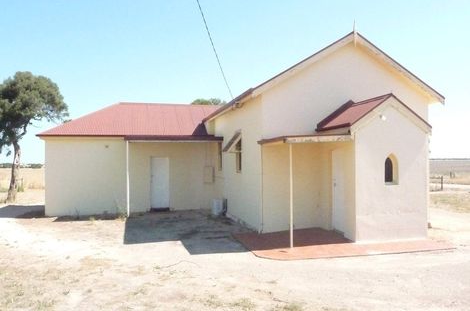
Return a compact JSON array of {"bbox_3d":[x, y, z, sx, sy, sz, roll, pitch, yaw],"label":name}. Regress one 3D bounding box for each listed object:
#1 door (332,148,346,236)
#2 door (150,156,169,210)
[{"bbox_3d":[2.660,0.915,10.190,0.050,2.040,0.820,0,-1,-13],"label":"door"},{"bbox_3d":[-3.020,1.115,16.370,0.750,2.040,0.050,0,-1,-13],"label":"door"}]

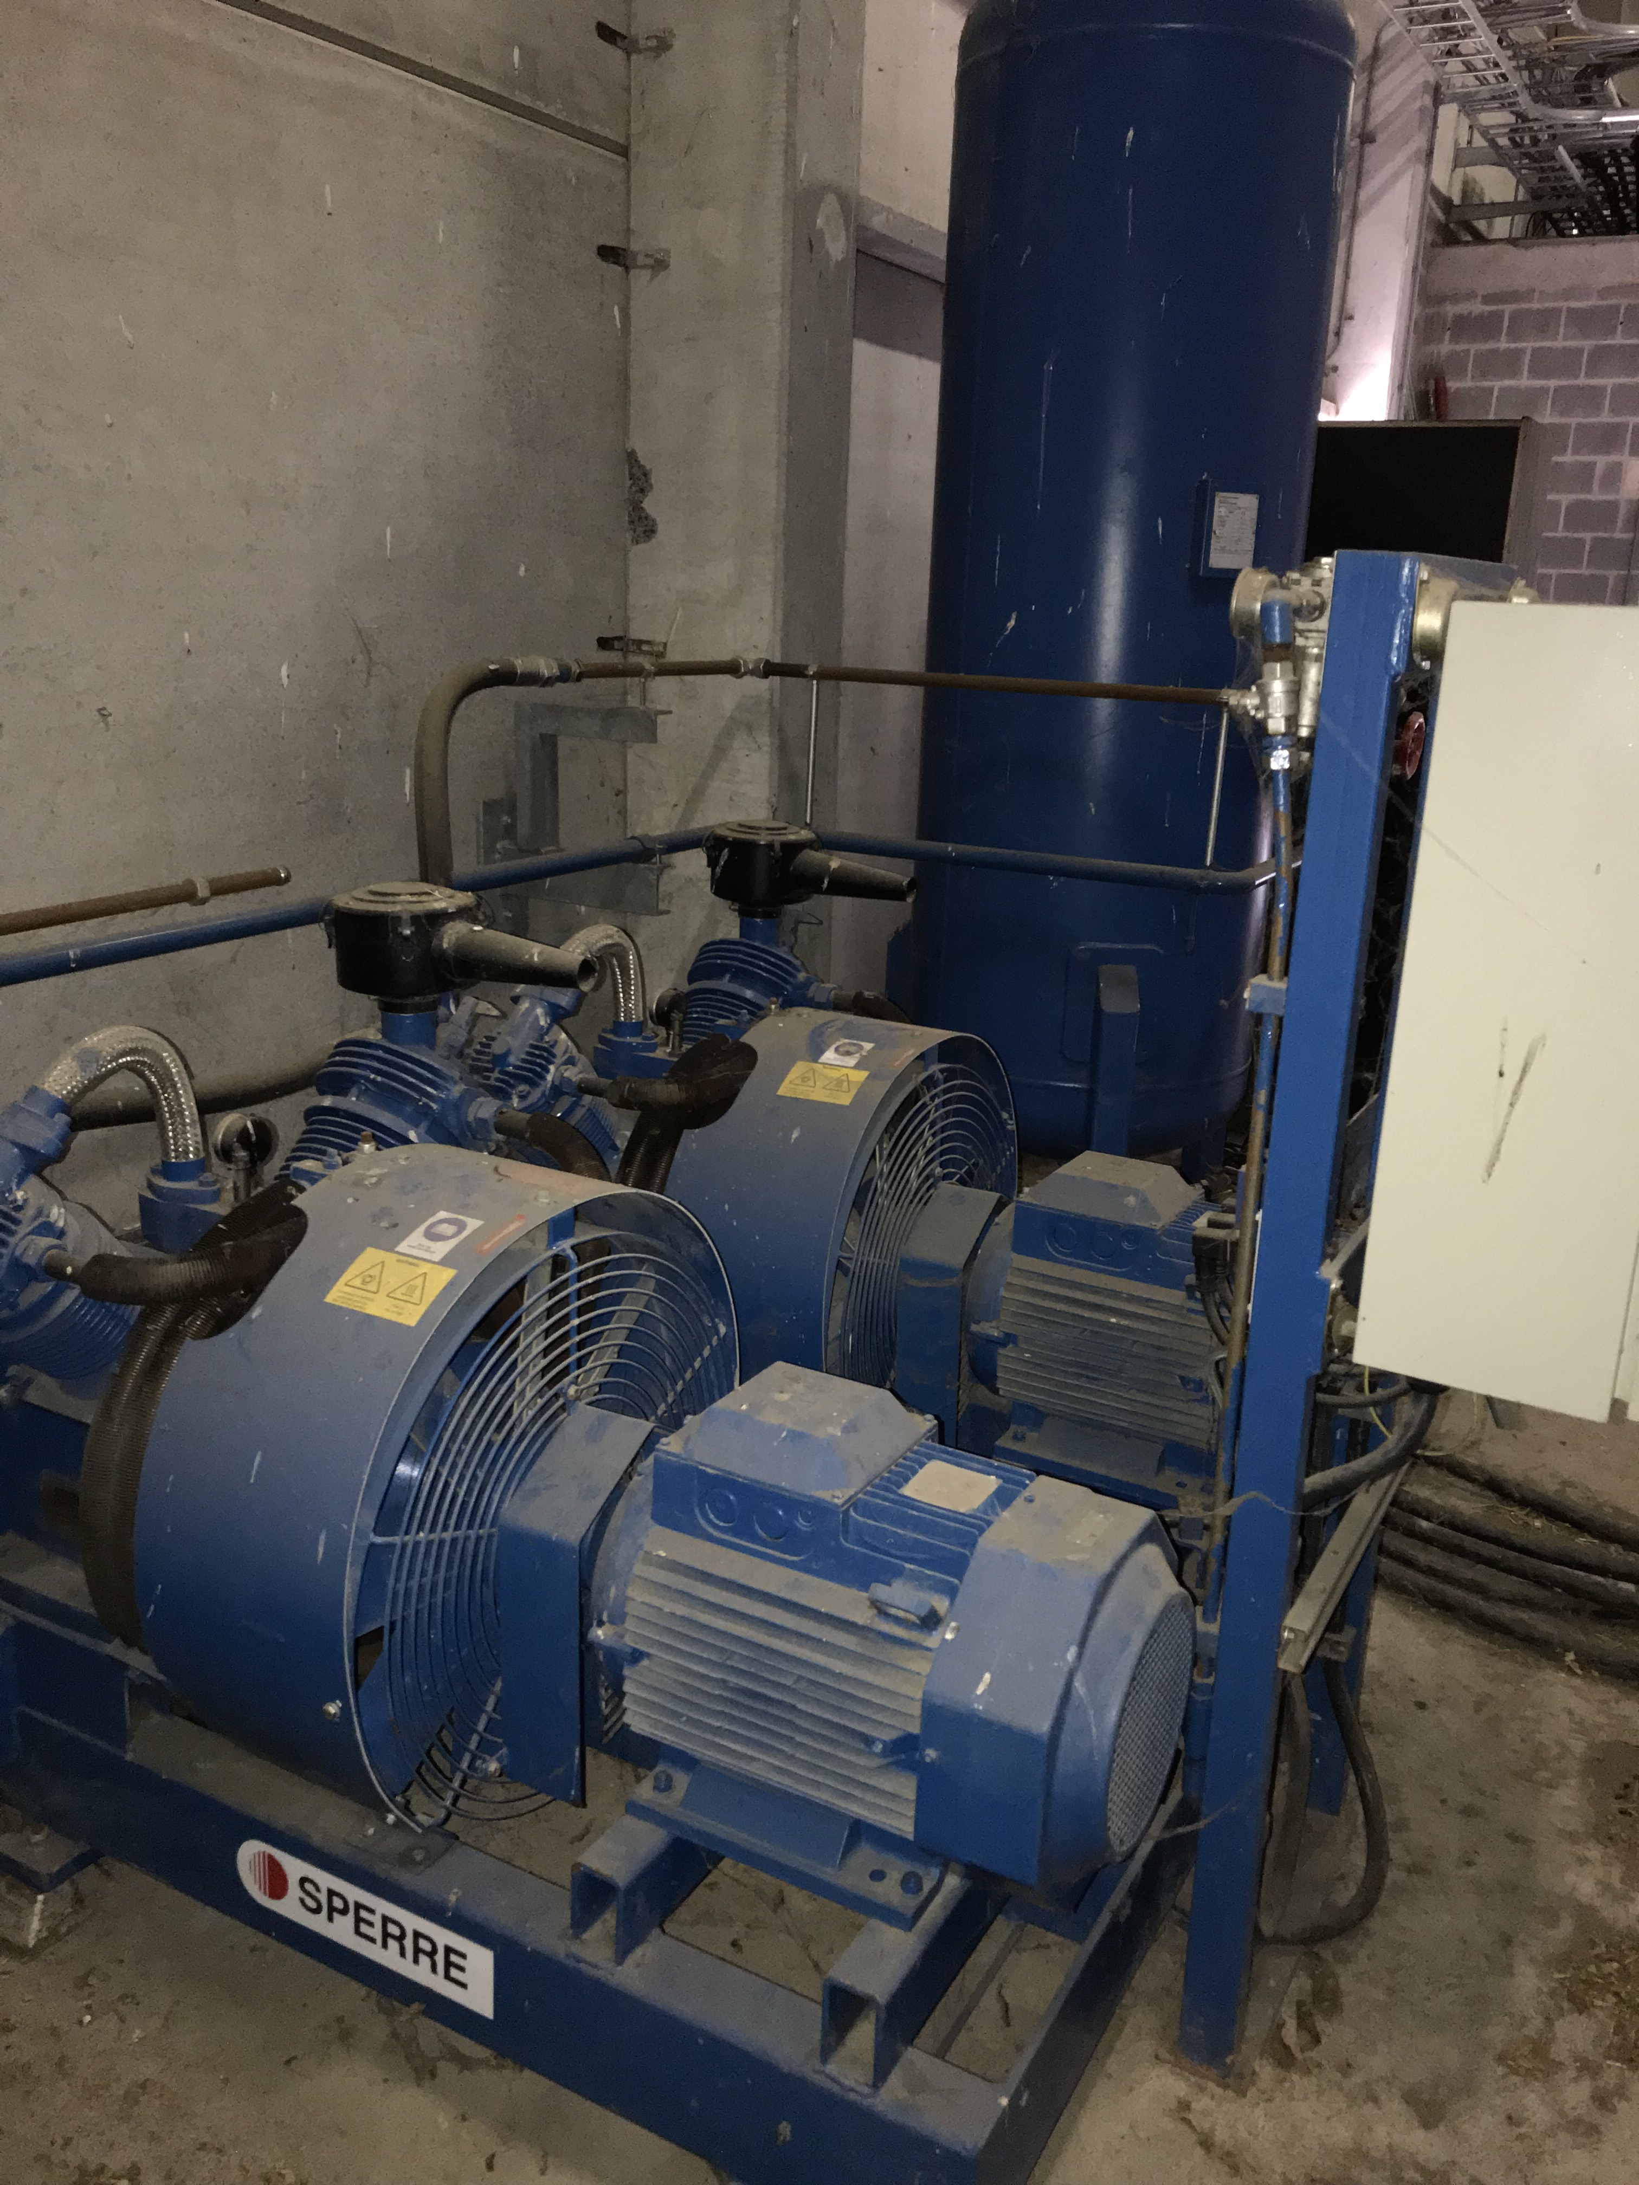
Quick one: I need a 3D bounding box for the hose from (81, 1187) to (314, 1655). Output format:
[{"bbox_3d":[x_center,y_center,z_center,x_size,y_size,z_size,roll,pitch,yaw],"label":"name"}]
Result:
[{"bbox_3d":[-0.742,0.380,2.057,0.196,0.504,0.291,10,16,27],"label":"hose"}]

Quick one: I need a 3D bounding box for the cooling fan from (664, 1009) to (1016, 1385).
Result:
[{"bbox_3d":[0.086,0.261,3.115,0.353,0.753,0.784,10,16,27],"label":"cooling fan"}]

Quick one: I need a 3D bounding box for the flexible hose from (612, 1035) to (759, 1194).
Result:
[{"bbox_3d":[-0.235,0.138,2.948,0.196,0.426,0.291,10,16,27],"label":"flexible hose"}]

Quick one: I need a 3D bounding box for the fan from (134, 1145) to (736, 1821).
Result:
[{"bbox_3d":[-0.418,0.467,2.214,0.351,0.750,0.784,10,16,27],"label":"fan"}]

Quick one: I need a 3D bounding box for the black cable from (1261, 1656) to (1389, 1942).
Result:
[{"bbox_3d":[0.628,0.867,2.139,0.140,0.336,0.134,10,16,27],"label":"black cable"}]

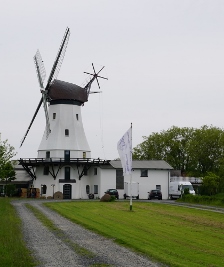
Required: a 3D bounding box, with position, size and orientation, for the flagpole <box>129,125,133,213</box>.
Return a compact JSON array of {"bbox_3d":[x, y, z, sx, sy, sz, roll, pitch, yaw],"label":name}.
[{"bbox_3d":[1.679,2.924,58.946,0.140,7.771,0.140,0,-4,0],"label":"flagpole"}]

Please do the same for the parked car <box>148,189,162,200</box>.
[{"bbox_3d":[6.404,9.274,100.584,1.750,1.460,4.000,1,-4,-5],"label":"parked car"}]

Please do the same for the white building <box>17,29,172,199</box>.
[{"bbox_3d":[-2.852,-2.503,105.975,24.272,25.692,16.000,1,-4,-4],"label":"white building"}]

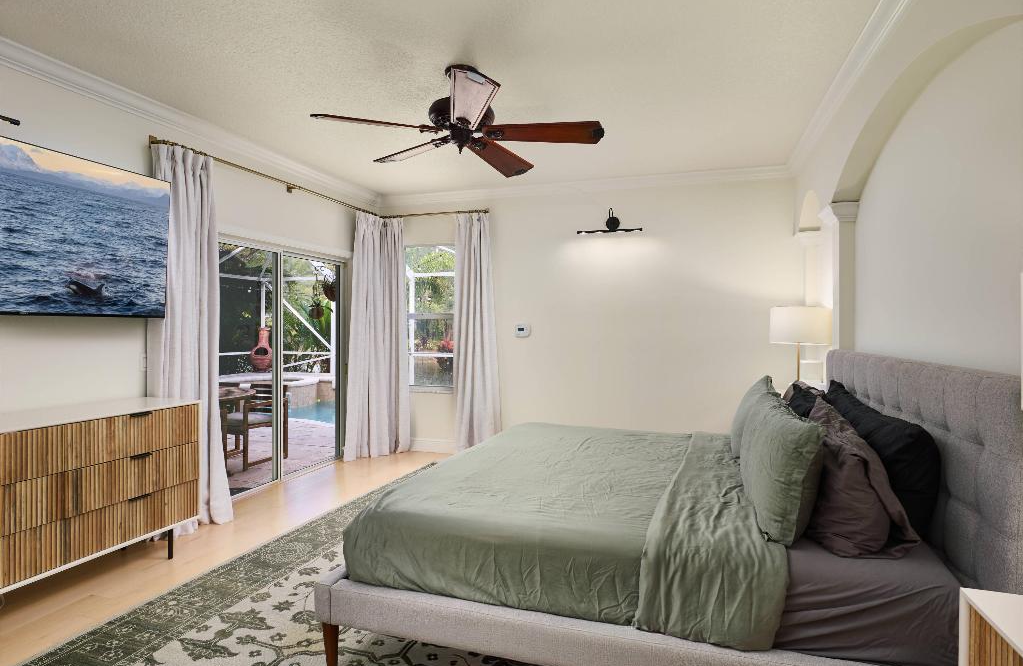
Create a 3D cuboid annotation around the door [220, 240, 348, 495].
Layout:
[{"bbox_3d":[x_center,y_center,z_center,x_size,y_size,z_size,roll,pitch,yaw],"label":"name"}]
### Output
[{"bbox_3d":[-2.055,0.288,4.693,0.120,2.040,1.816,0,1,19],"label":"door"}]

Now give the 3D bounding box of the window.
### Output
[{"bbox_3d":[-0.769,-0.170,5.816,0.800,1.600,0.120,0,1,19],"label":"window"}]

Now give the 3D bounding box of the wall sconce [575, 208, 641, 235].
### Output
[{"bbox_3d":[0.946,-1.072,5.120,0.600,0.260,0.140,0,1,19],"label":"wall sconce"}]

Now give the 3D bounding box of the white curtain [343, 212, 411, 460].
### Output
[{"bbox_3d":[-1.400,0.029,5.641,0.480,2.545,0.560,0,1,19],"label":"white curtain"}]

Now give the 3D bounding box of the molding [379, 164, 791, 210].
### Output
[{"bbox_3d":[0.447,-1.435,5.308,4.264,0.120,0.100,0,1,19],"label":"molding"}]

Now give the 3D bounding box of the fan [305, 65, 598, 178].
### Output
[{"bbox_3d":[-0.275,-1.262,3.025,1.540,0.475,1.500,0,1,19],"label":"fan"}]

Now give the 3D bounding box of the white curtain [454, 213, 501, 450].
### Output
[{"bbox_3d":[-0.367,0.031,5.543,0.510,2.550,0.160,0,1,19],"label":"white curtain"}]

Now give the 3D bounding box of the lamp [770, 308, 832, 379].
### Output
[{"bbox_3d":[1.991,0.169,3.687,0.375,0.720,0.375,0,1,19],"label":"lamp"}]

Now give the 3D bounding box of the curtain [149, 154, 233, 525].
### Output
[{"bbox_3d":[-2.188,0.039,3.664,0.270,2.555,0.530,0,1,19],"label":"curtain"}]

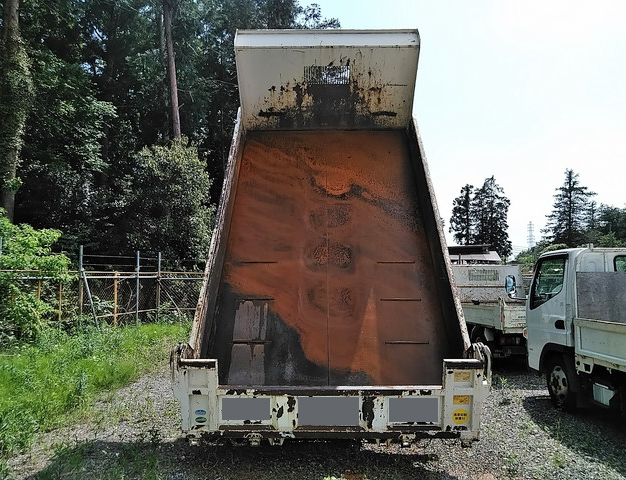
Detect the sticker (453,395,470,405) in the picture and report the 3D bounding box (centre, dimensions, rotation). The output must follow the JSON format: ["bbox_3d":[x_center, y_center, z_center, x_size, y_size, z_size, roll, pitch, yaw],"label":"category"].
[{"bbox_3d":[0.825,0.889,2.770,0.090,0.052,0.010,0,-5,0],"label":"sticker"}]

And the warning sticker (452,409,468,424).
[{"bbox_3d":[0.819,0.980,2.770,0.086,0.084,0.010,0,-5,0],"label":"warning sticker"}]

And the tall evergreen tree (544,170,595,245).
[{"bbox_3d":[28.782,-0.819,55.280,5.824,14.430,5.600,0,-5,0],"label":"tall evergreen tree"}]

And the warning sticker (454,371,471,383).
[{"bbox_3d":[0.831,0.760,2.770,0.089,0.059,0.010,0,-5,0],"label":"warning sticker"}]

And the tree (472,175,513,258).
[{"bbox_3d":[19.962,-0.366,55.240,4.473,13.521,4.400,0,-5,0],"label":"tree"}]

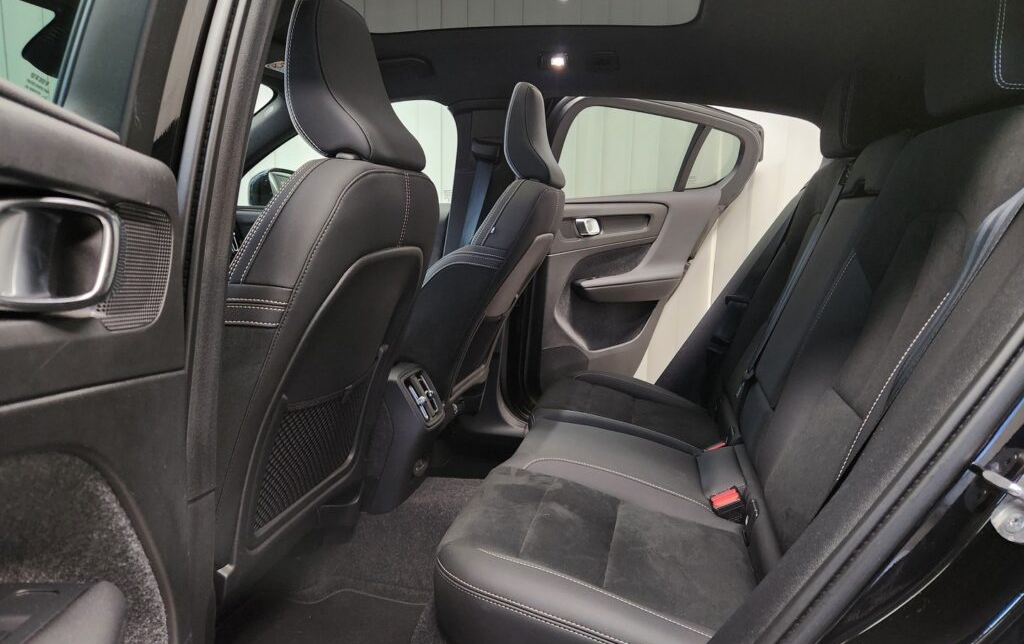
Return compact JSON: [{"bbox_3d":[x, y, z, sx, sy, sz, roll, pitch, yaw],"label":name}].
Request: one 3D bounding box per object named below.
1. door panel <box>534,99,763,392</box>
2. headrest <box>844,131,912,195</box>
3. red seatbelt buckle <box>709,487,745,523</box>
[{"bbox_3d":[0.487,-0.208,2.489,1.040,1.100,0.220,-5,12,-32],"label":"door panel"},{"bbox_3d":[0.689,-0.272,1.183,0.130,0.150,0.260,3,11,12],"label":"headrest"},{"bbox_3d":[0.387,0.324,1.238,0.055,0.050,0.055,3,11,12],"label":"red seatbelt buckle"}]

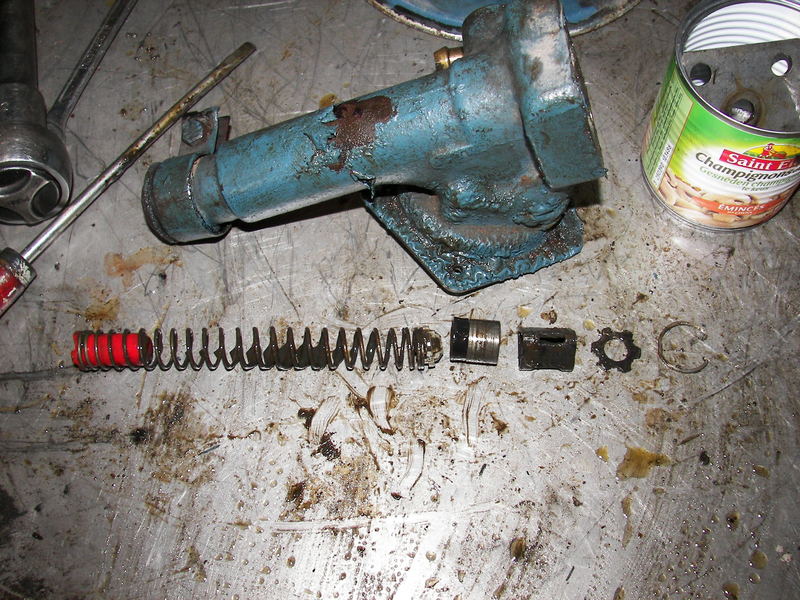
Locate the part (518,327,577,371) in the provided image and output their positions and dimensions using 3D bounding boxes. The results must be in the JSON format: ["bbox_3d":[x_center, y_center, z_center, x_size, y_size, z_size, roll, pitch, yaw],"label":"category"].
[{"bbox_3d":[0.086,0.029,0.488,0.032,0.026,0.026,1,69,5],"label":"part"}]

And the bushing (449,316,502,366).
[{"bbox_3d":[0.045,0.024,0.492,0.028,0.026,0.026,5,69,6],"label":"bushing"}]

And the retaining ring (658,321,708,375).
[{"bbox_3d":[0.169,0.027,0.494,0.031,0.002,0.031,-2,68,4],"label":"retaining ring"}]

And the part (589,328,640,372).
[{"bbox_3d":[0.129,0.029,0.496,0.029,0.003,0.029,-2,68,4],"label":"part"}]

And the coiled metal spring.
[{"bbox_3d":[-0.085,0.030,0.501,0.220,0.025,0.025,-1,68,4],"label":"coiled metal spring"}]

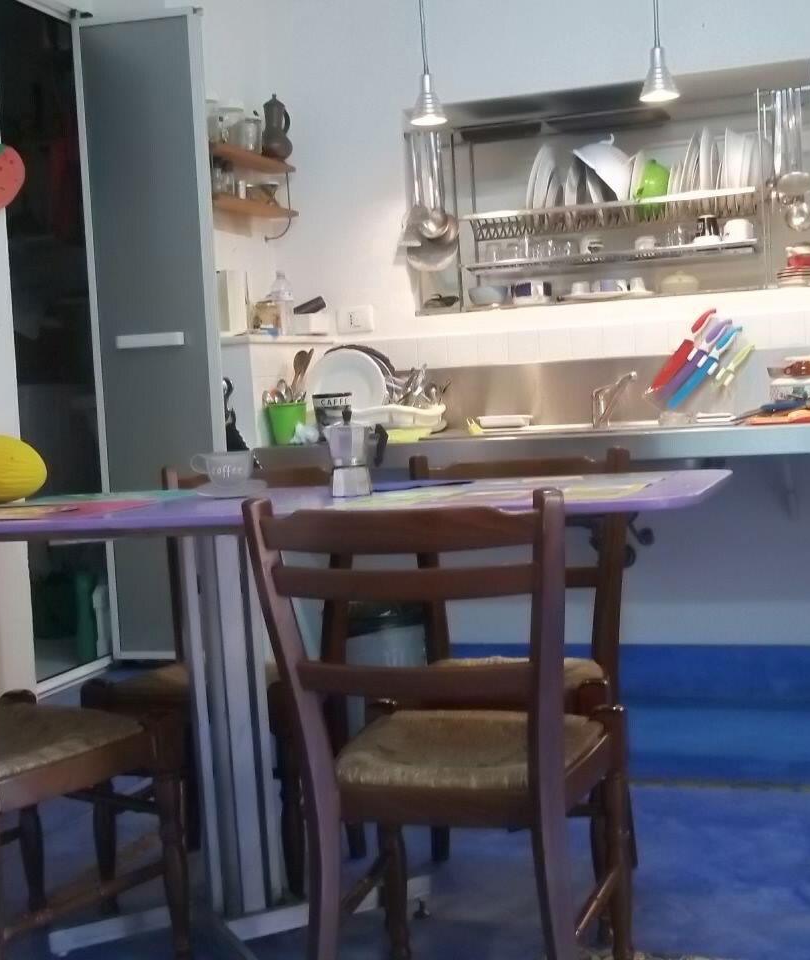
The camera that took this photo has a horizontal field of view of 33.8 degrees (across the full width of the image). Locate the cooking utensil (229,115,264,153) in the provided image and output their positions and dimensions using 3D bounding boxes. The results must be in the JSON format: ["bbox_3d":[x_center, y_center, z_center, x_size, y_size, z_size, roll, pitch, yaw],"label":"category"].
[{"bbox_3d":[-0.465,-1.013,3.901,0.098,0.108,0.098,-3,4,0],"label":"cooking utensil"}]

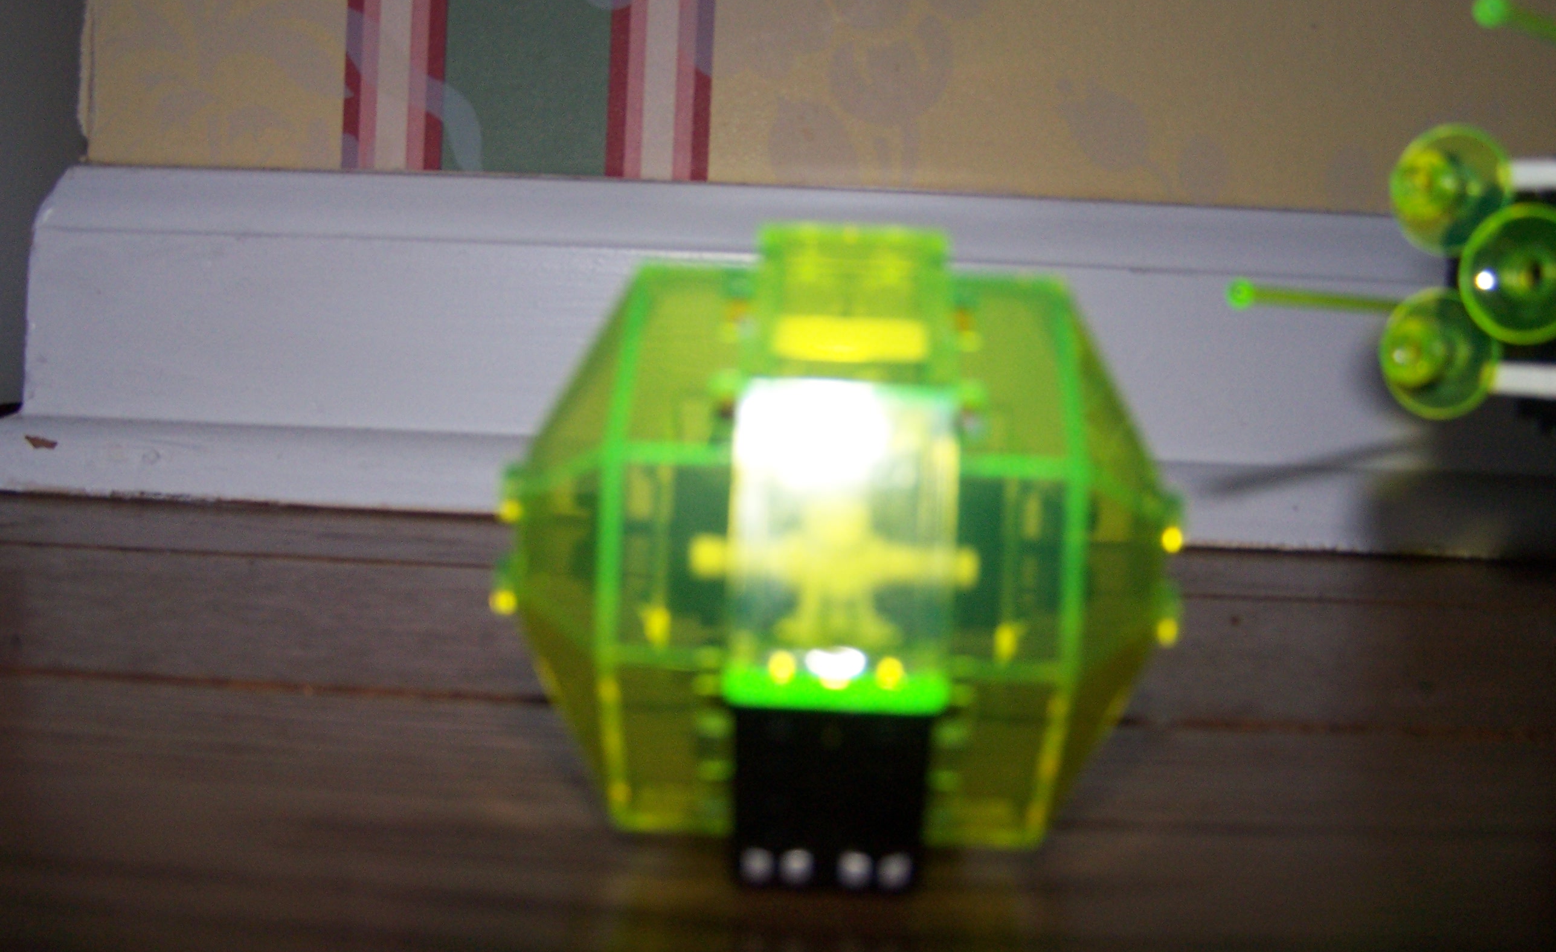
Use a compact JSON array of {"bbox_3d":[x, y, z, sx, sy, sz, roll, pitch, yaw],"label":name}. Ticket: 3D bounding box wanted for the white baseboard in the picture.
[{"bbox_3d":[0.010,-0.032,0.453,0.436,0.090,0.024,2,4,0],"label":"white baseboard"}]

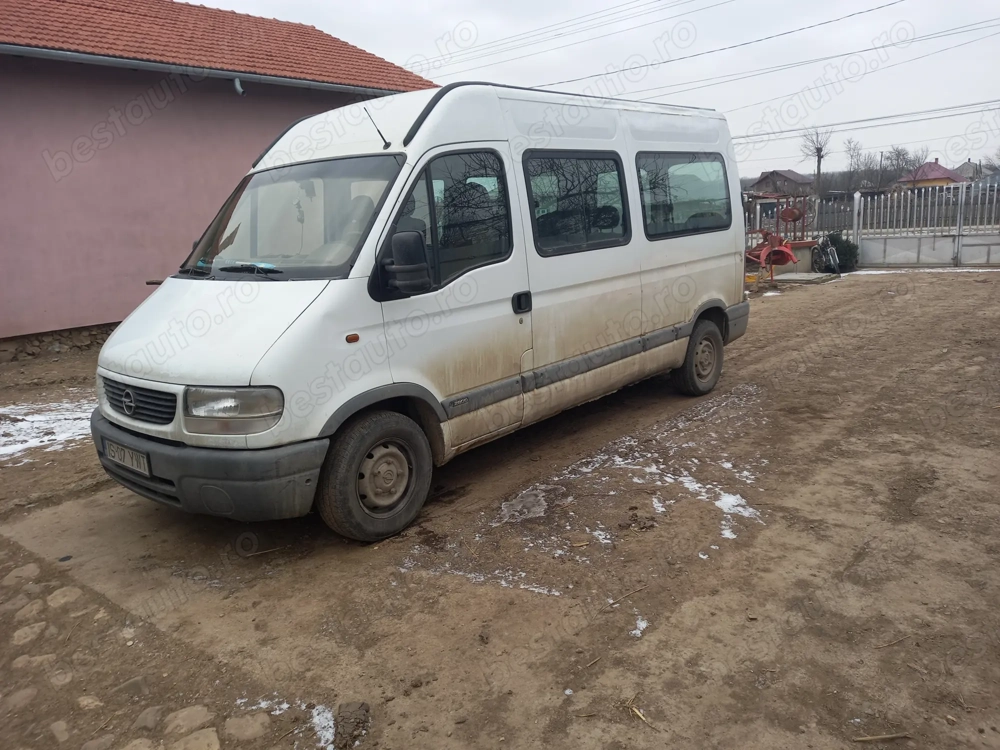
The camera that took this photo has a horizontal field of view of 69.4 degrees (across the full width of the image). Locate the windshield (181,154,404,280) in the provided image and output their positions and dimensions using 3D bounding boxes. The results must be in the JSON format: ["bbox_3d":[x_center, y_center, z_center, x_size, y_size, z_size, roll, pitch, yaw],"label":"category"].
[{"bbox_3d":[-1.319,-0.890,4.255,1.720,0.860,0.150,9,-19,42],"label":"windshield"}]

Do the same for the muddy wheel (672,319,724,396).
[{"bbox_3d":[1.812,-0.160,6.580,0.220,0.685,0.685,9,17,42],"label":"muddy wheel"}]

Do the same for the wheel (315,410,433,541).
[{"bbox_3d":[-0.671,0.548,3.945,0.225,0.690,0.690,8,16,38],"label":"wheel"}]

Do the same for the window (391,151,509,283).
[{"bbox_3d":[-0.244,-0.881,4.061,0.070,0.760,0.930,0,12,44],"label":"window"}]

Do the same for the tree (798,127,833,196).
[{"bbox_3d":[16.680,-10.444,38.000,1.850,5.100,1.850,2,14,22],"label":"tree"}]

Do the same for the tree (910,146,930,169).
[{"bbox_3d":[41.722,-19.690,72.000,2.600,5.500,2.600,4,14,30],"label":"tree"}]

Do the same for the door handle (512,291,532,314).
[{"bbox_3d":[0.140,-0.455,4.542,0.040,0.127,0.165,9,17,42],"label":"door handle"}]

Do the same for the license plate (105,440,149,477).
[{"bbox_3d":[-1.972,0.420,3.821,0.520,0.112,0.020,8,17,41],"label":"license plate"}]

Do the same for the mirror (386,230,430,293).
[{"bbox_3d":[-0.471,-0.575,3.688,0.205,0.310,0.115,9,17,42],"label":"mirror"}]

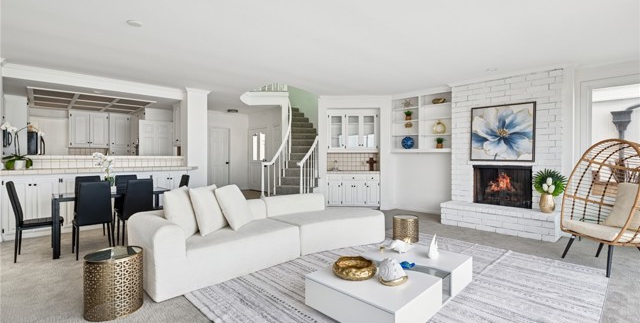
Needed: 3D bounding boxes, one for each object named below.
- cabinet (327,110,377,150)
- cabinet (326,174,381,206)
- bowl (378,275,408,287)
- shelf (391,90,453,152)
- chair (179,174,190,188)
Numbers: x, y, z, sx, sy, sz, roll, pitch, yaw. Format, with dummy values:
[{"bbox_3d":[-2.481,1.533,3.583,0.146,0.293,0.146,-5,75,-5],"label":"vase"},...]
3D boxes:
[{"bbox_3d":[0.820,-0.771,7.289,1.280,1.080,0.330,0,1,0],"label":"cabinet"},{"bbox_3d":[0.814,0.689,7.158,1.290,0.880,0.550,0,1,1],"label":"cabinet"},{"bbox_3d":[0.574,0.925,2.240,0.220,0.060,0.210,0,1,0],"label":"bowl"},{"bbox_3d":[2.288,-0.812,6.376,1.400,1.300,0.280,1,1,45],"label":"shelf"},{"bbox_3d":[-2.486,0.711,4.789,0.490,0.965,0.410,-1,1,-44],"label":"chair"}]

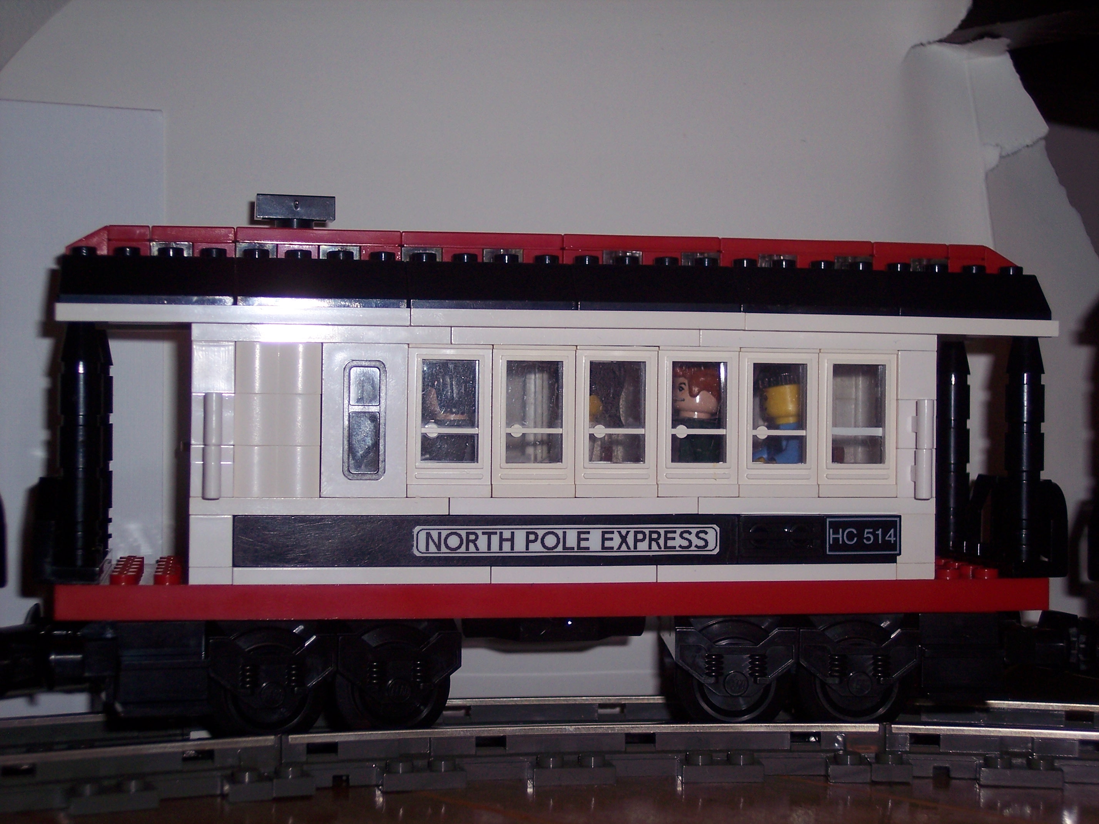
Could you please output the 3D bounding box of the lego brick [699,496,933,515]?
[{"bbox_3d":[0.051,0.018,0.404,0.048,0.003,0.008,0,0,-11],"label":"lego brick"}]

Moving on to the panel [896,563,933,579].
[{"bbox_3d":[0.071,0.031,0.408,0.008,0.003,0.008,0,0,-11],"label":"panel"}]

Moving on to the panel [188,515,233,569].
[{"bbox_3d":[-0.063,0.024,0.383,0.008,0.010,0.008,0,0,-11],"label":"panel"}]

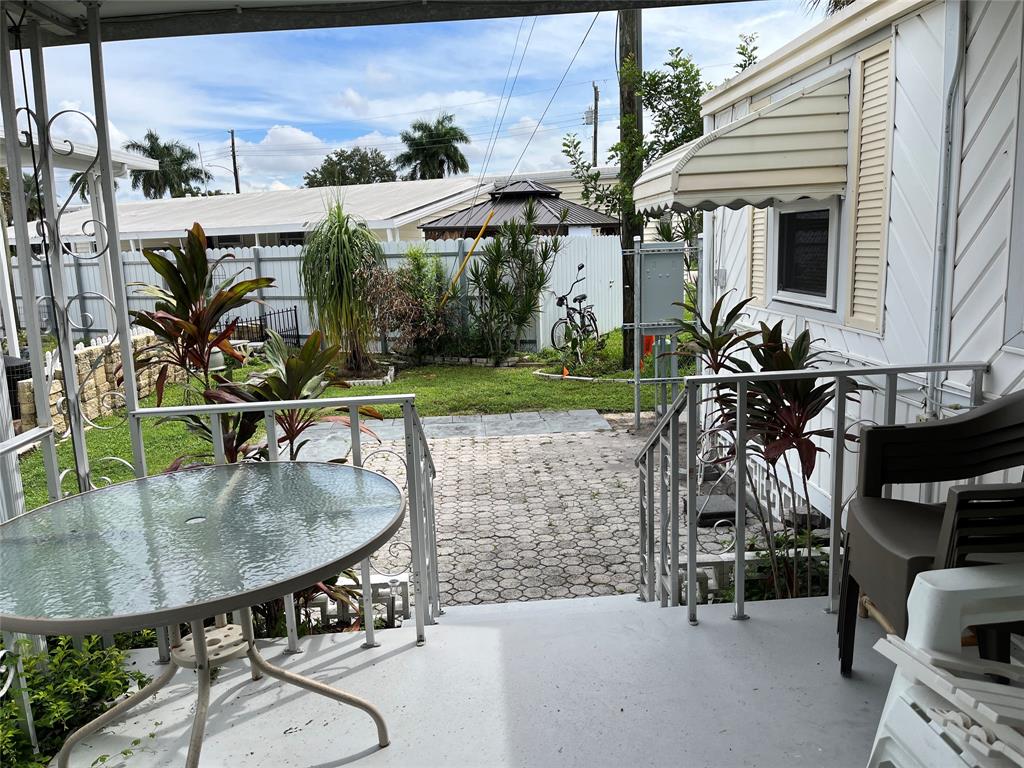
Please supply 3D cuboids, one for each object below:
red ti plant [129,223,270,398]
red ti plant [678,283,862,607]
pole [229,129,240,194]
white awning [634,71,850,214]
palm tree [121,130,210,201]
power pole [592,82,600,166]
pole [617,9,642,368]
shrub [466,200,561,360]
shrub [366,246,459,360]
[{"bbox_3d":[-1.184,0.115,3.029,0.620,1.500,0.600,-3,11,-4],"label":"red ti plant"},{"bbox_3d":[1.074,0.346,3.353,0.870,1.500,0.750,-3,11,-4],"label":"red ti plant"},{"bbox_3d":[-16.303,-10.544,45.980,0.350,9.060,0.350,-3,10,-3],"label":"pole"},{"bbox_3d":[1.174,-1.263,4.147,0.860,0.610,0.900,-3,10,-3],"label":"white awning"},{"bbox_3d":[-17.644,-8.995,40.073,4.528,8.268,4.528,-3,10,-3],"label":"palm tree"},{"bbox_3d":[4.713,-11.154,42.253,0.360,10.200,0.360,-3,11,-4],"label":"power pole"},{"bbox_3d":[1.522,-3.912,10.235,0.300,7.500,0.300,-3,11,-4],"label":"pole"},{"bbox_3d":[0.011,-1.624,11.949,1.500,2.480,1.400,-3,11,-4],"label":"shrub"},{"bbox_3d":[-1.550,-1.269,11.996,1.425,1.722,1.283,-3,10,-3],"label":"shrub"}]

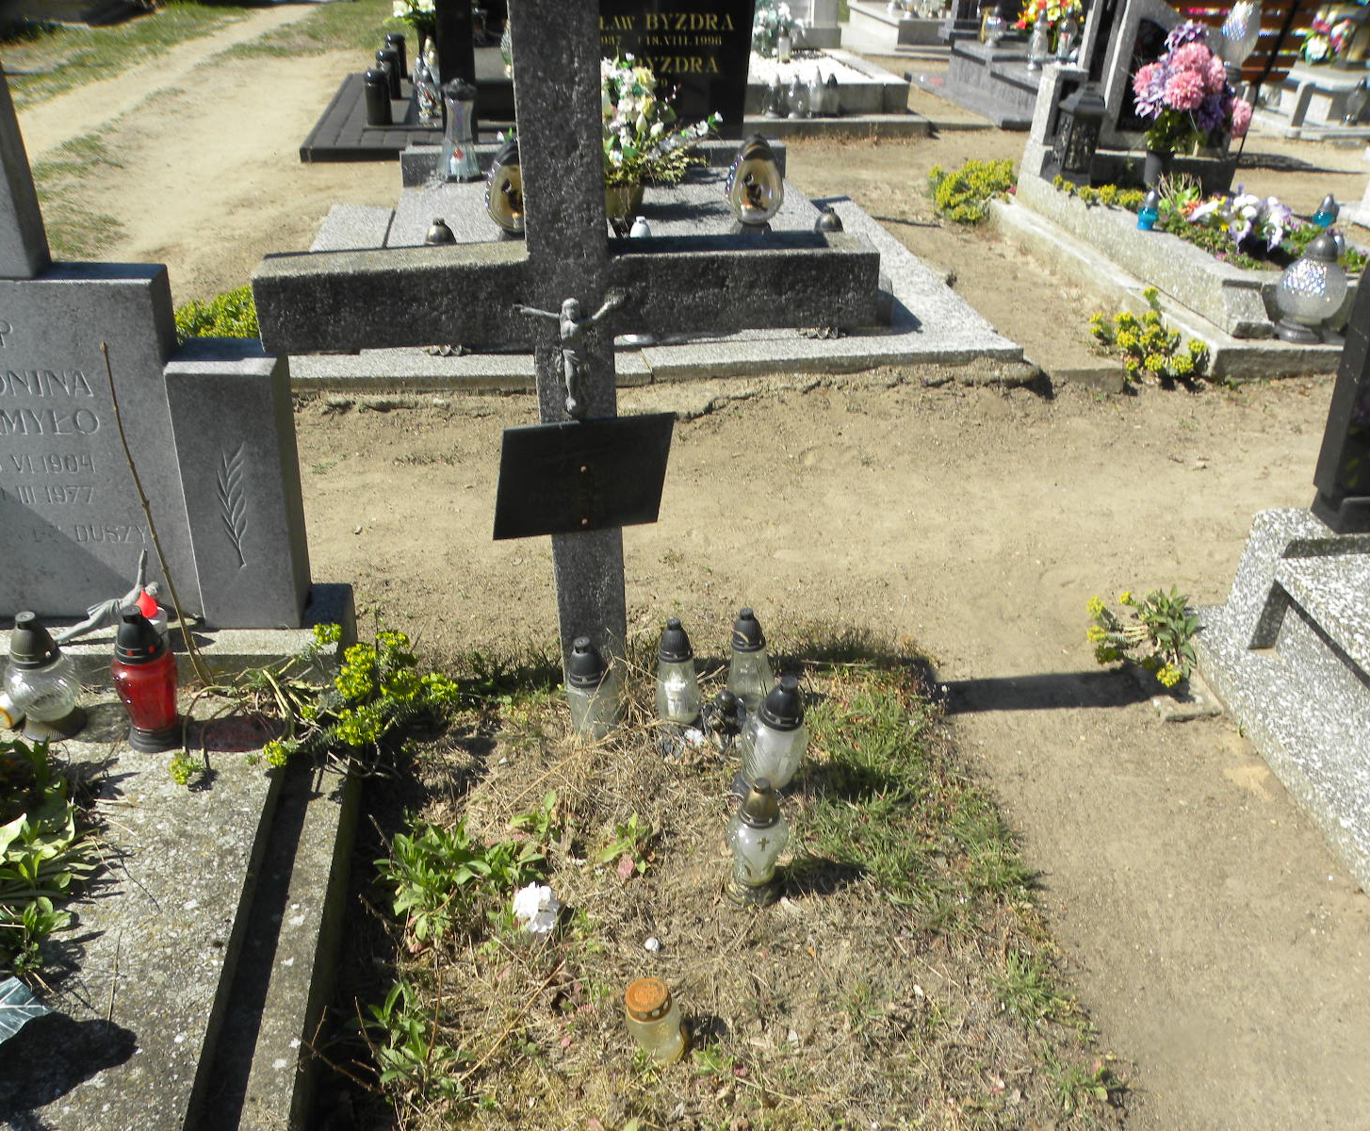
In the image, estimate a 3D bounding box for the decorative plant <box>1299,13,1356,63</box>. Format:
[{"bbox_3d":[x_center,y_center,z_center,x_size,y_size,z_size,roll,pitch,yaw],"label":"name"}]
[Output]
[{"bbox_3d":[4.430,-3.631,7.800,0.360,0.330,0.300,16,35,23],"label":"decorative plant"}]

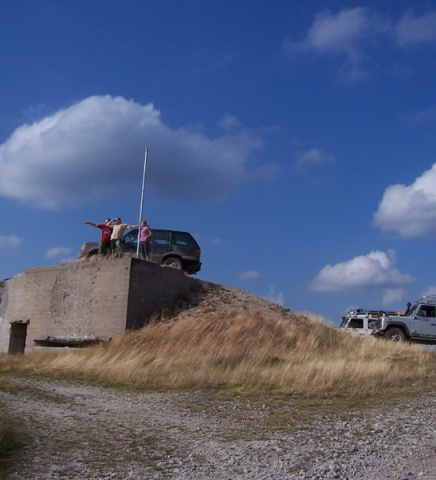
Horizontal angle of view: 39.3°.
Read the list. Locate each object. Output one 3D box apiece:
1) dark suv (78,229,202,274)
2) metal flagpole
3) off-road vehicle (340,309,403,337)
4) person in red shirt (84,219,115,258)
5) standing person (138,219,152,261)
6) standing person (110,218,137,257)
[{"bbox_3d":[-3.072,0.562,24.500,4.710,1.820,1.890,5,-12,-8],"label":"dark suv"},{"bbox_3d":[-2.827,-1.406,22.717,0.065,4.220,0.065,3,-11,1],"label":"metal flagpole"},{"bbox_3d":[6.578,4.291,28.067,4.600,2.250,1.800,2,-12,-2],"label":"off-road vehicle"},{"bbox_3d":[-4.437,0.041,22.900,1.120,1.760,0.450,-2,-12,17],"label":"person in red shirt"},{"bbox_3d":[-2.751,0.077,22.600,0.380,1.620,0.480,12,-15,-41],"label":"standing person"},{"bbox_3d":[-3.535,0.027,22.700,1.000,1.740,0.500,-4,-13,26],"label":"standing person"}]

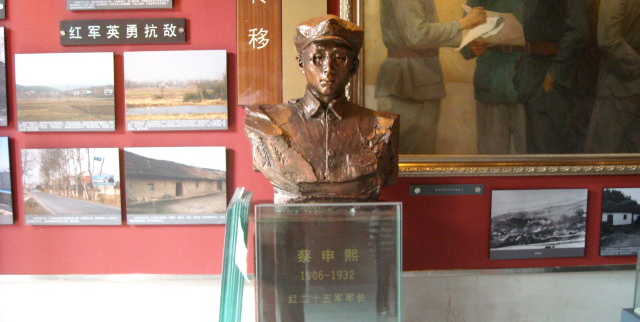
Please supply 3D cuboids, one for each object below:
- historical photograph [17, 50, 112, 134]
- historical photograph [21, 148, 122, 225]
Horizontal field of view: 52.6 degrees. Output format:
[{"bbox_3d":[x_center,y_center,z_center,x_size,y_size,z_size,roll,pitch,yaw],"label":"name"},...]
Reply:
[{"bbox_3d":[-1.232,-0.332,3.149,0.485,0.385,0.020,-1,6,-2],"label":"historical photograph"},{"bbox_3d":[-1.220,0.128,3.197,0.485,0.385,0.020,-1,6,-2],"label":"historical photograph"}]

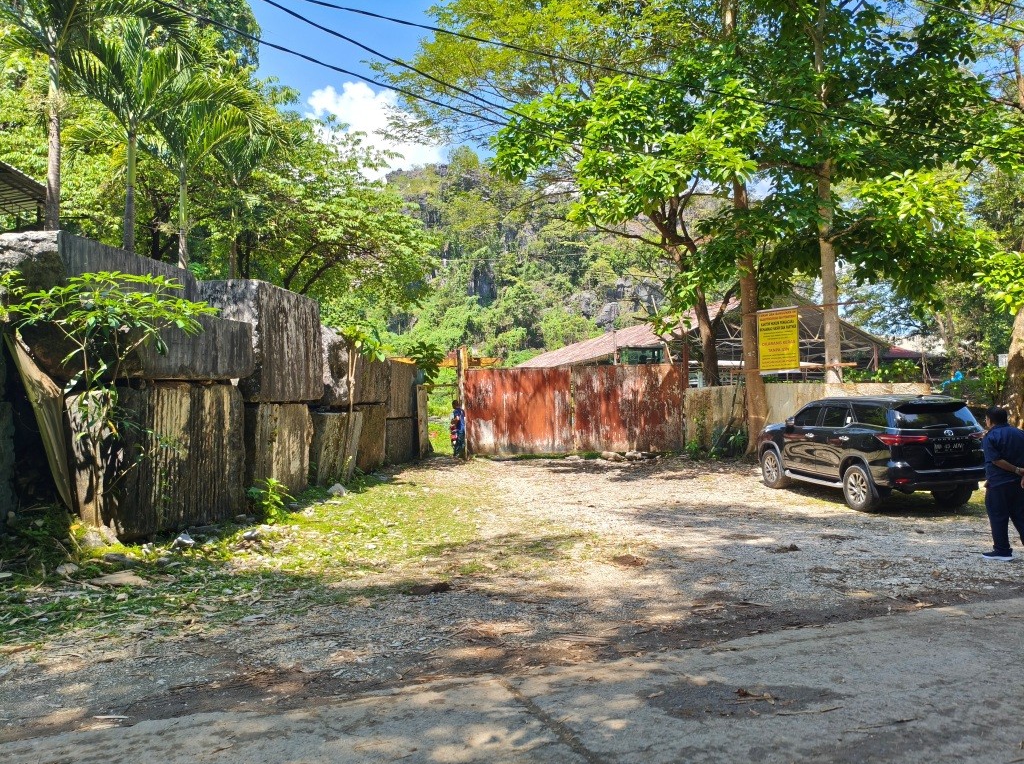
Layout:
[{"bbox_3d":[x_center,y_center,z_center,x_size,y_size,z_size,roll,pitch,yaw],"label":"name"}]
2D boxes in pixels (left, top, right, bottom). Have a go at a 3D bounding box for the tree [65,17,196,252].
[{"bbox_3d":[-8.455,-3.698,17.104,2.700,8.500,2.700,1,-2,-26],"label":"tree"}]

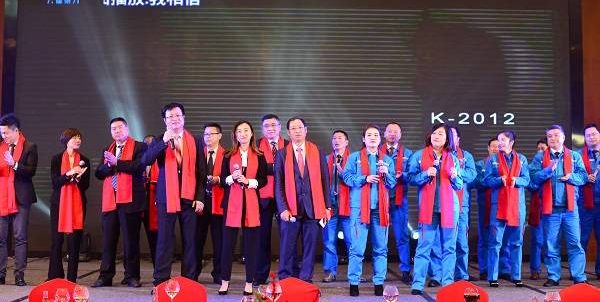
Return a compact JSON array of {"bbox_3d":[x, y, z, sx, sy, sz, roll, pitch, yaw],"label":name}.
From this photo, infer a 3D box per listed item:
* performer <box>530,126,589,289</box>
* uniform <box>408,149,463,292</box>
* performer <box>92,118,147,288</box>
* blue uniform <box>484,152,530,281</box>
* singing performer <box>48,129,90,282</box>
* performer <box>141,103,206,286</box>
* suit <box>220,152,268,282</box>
[{"bbox_3d":[2.756,0.585,8.849,0.560,1.700,0.400,0,-3,12],"label":"performer"},{"bbox_3d":[1.325,0.680,8.150,0.520,1.380,0.360,0,-3,14],"label":"uniform"},{"bbox_3d":[-1.858,0.526,8.600,0.500,1.730,0.400,0,-3,14],"label":"performer"},{"bbox_3d":[2.211,0.703,8.880,0.480,1.380,0.320,0,-3,7],"label":"blue uniform"},{"bbox_3d":[-2.412,0.586,8.720,0.440,1.620,0.340,1,-4,-14],"label":"singing performer"},{"bbox_3d":[-1.230,0.447,8.100,0.600,1.800,0.420,1,-3,-3],"label":"performer"},{"bbox_3d":[-0.541,0.645,8.200,0.470,1.290,0.340,0,-3,-3],"label":"suit"}]

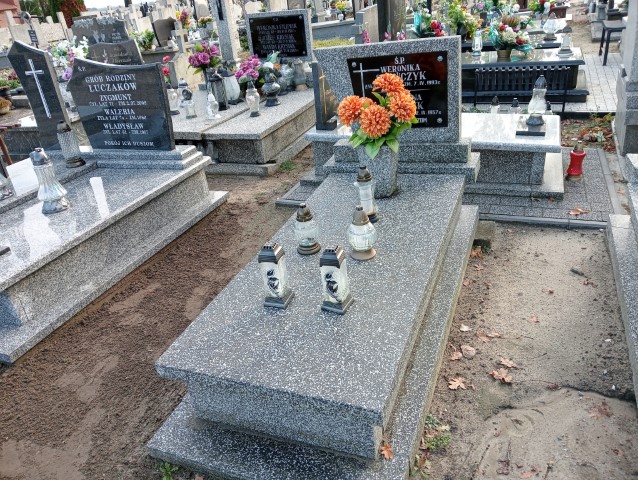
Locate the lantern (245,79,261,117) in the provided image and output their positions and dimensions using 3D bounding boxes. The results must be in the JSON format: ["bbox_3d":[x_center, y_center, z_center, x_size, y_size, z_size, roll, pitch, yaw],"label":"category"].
[{"bbox_3d":[-0.631,-1.341,4.861,0.125,0.315,0.125,4,30,22],"label":"lantern"}]

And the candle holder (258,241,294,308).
[{"bbox_3d":[-0.167,0.124,1.941,0.093,0.249,0.095,6,31,24],"label":"candle holder"}]

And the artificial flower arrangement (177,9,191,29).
[{"bbox_3d":[-2.109,-3.448,8.041,0.240,0.350,0.220,4,30,22],"label":"artificial flower arrangement"}]

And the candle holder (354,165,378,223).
[{"bbox_3d":[0.230,-0.220,2.455,0.092,0.274,0.092,4,30,22],"label":"candle holder"}]

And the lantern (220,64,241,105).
[{"bbox_3d":[-0.923,-1.647,5.452,0.175,0.370,0.175,4,30,22],"label":"lantern"}]

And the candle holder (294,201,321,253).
[{"bbox_3d":[-0.056,-0.060,2.291,0.112,0.219,0.112,-6,28,3],"label":"candle holder"}]

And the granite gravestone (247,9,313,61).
[{"bbox_3d":[-0.488,-2.551,6.505,0.800,0.643,0.110,10,31,31],"label":"granite gravestone"}]

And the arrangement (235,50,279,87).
[{"bbox_3d":[-0.709,-1.955,5.958,0.430,0.410,0.330,4,29,22],"label":"arrangement"}]

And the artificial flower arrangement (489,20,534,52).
[{"bbox_3d":[2.061,-2.152,5.531,0.460,0.330,0.380,4,30,22],"label":"artificial flower arrangement"}]

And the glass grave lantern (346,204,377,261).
[{"bbox_3d":[0.180,-0.046,2.202,0.122,0.220,0.122,4,30,22],"label":"glass grave lantern"}]

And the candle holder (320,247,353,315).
[{"bbox_3d":[0.055,0.134,1.870,0.092,0.245,0.092,9,32,29],"label":"candle holder"}]

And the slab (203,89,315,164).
[{"bbox_3d":[-0.421,-1.192,5.146,0.592,0.265,1.750,4,30,22],"label":"slab"}]

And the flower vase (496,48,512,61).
[{"bbox_3d":[2.238,-2.260,6.224,0.170,0.130,0.170,4,29,22],"label":"flower vase"}]

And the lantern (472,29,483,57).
[{"bbox_3d":[2.005,-2.500,6.545,0.120,0.323,0.120,4,29,22],"label":"lantern"}]

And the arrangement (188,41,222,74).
[{"bbox_3d":[-1.336,-2.148,6.079,0.310,0.360,0.280,4,29,22],"label":"arrangement"}]

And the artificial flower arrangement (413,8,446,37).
[{"bbox_3d":[1.658,-3.241,7.753,0.440,0.430,0.360,4,29,22],"label":"artificial flower arrangement"}]

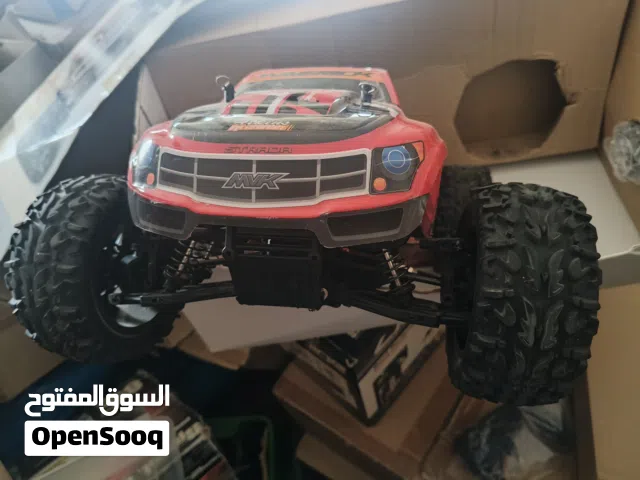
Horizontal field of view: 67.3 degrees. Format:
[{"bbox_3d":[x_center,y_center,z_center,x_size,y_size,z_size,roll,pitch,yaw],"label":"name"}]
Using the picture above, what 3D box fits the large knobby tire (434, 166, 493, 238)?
[{"bbox_3d":[0.158,-0.021,0.545,0.057,0.122,0.122,5,11,9],"label":"large knobby tire"}]

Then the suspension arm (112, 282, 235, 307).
[{"bbox_3d":[-0.082,0.028,0.307,0.076,0.016,0.034,-1,10,10],"label":"suspension arm"}]

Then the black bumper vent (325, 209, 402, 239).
[{"bbox_3d":[0.021,-0.007,0.217,0.036,0.015,0.010,-1,11,-8],"label":"black bumper vent"}]

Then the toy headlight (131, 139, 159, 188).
[{"bbox_3d":[-0.086,-0.039,0.238,0.012,0.025,0.030,-10,15,-43],"label":"toy headlight"}]

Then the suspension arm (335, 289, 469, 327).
[{"bbox_3d":[0.047,0.035,0.285,0.076,0.016,0.034,7,12,9],"label":"suspension arm"}]

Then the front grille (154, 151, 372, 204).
[{"bbox_3d":[-0.028,-0.030,0.216,0.098,0.025,0.014,3,11,10],"label":"front grille"}]

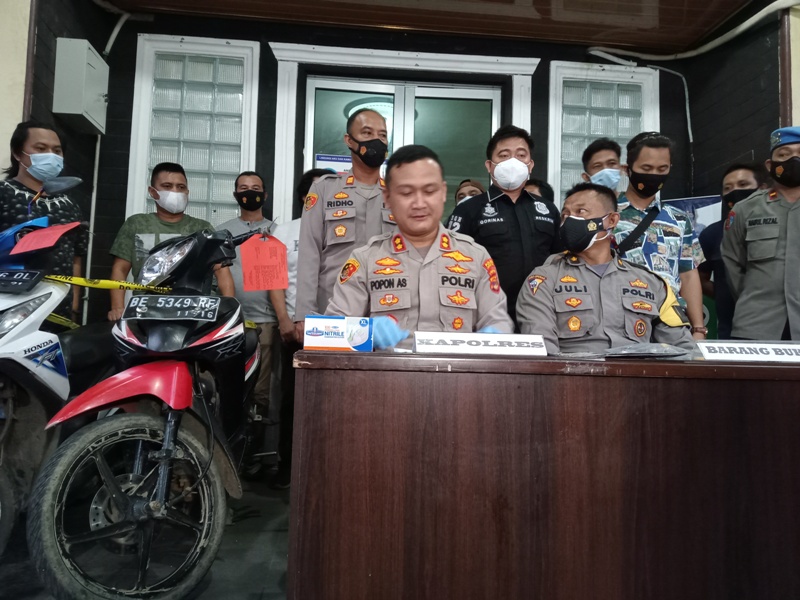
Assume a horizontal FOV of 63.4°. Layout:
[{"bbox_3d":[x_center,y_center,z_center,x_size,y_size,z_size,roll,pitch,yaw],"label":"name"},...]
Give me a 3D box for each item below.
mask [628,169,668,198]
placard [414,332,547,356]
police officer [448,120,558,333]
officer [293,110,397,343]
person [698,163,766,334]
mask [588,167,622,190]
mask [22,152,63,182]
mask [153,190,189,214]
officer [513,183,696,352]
[{"bbox_3d":[0.952,-0.441,2.470,0.150,0.125,0.090,1,11,4],"label":"mask"},{"bbox_3d":[0.187,0.103,1.500,0.305,0.050,0.050,1,-4,0],"label":"placard"},{"bbox_3d":[0.408,0.135,2.509,0.510,1.660,0.330,2,-4,-10],"label":"police officer"},{"bbox_3d":[-0.174,0.085,2.606,0.530,1.747,0.330,2,-4,-14],"label":"officer"},{"bbox_3d":[1.521,0.200,2.840,0.500,1.628,0.320,0,-4,14],"label":"person"},{"bbox_3d":[0.901,-0.526,2.850,0.150,0.120,0.085,1,-4,4],"label":"mask"},{"bbox_3d":[-1.402,-0.524,2.560,0.090,0.125,0.155,-2,-5,36],"label":"mask"},{"bbox_3d":[-1.059,-0.452,3.000,0.155,0.120,0.090,4,-5,-34],"label":"mask"},{"bbox_3d":[0.643,0.271,1.922,0.580,1.311,0.700,1,-4,8],"label":"officer"}]

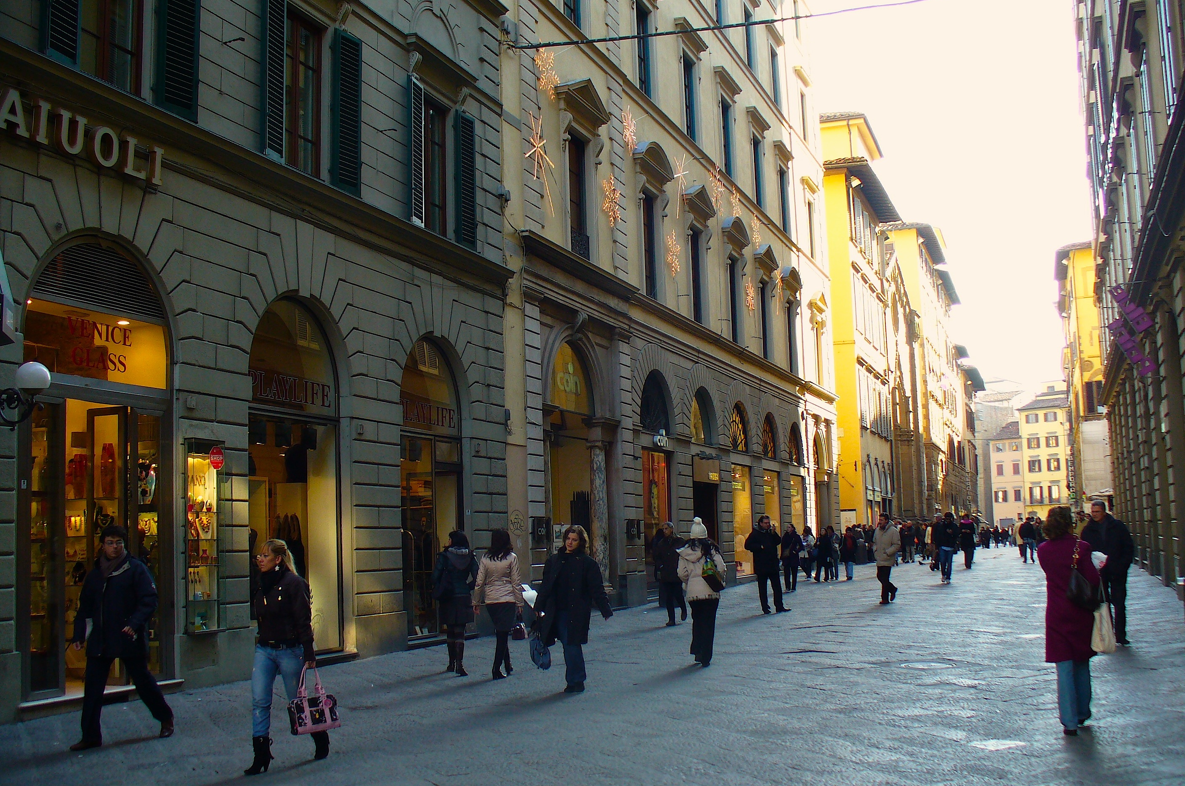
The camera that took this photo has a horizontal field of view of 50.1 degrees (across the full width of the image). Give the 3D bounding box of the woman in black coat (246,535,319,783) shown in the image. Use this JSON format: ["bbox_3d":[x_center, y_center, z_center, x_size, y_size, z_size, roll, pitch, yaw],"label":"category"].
[{"bbox_3d":[-2.208,1.846,9.214,0.540,1.680,0.640,-5,-7,29],"label":"woman in black coat"}]

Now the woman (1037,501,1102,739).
[{"bbox_3d":[3.636,1.732,9.650,0.490,1.670,0.370,-4,-7,21],"label":"woman"}]

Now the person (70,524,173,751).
[{"bbox_3d":[-3.914,2.010,10.594,0.640,1.770,0.780,-5,-7,28],"label":"person"}]

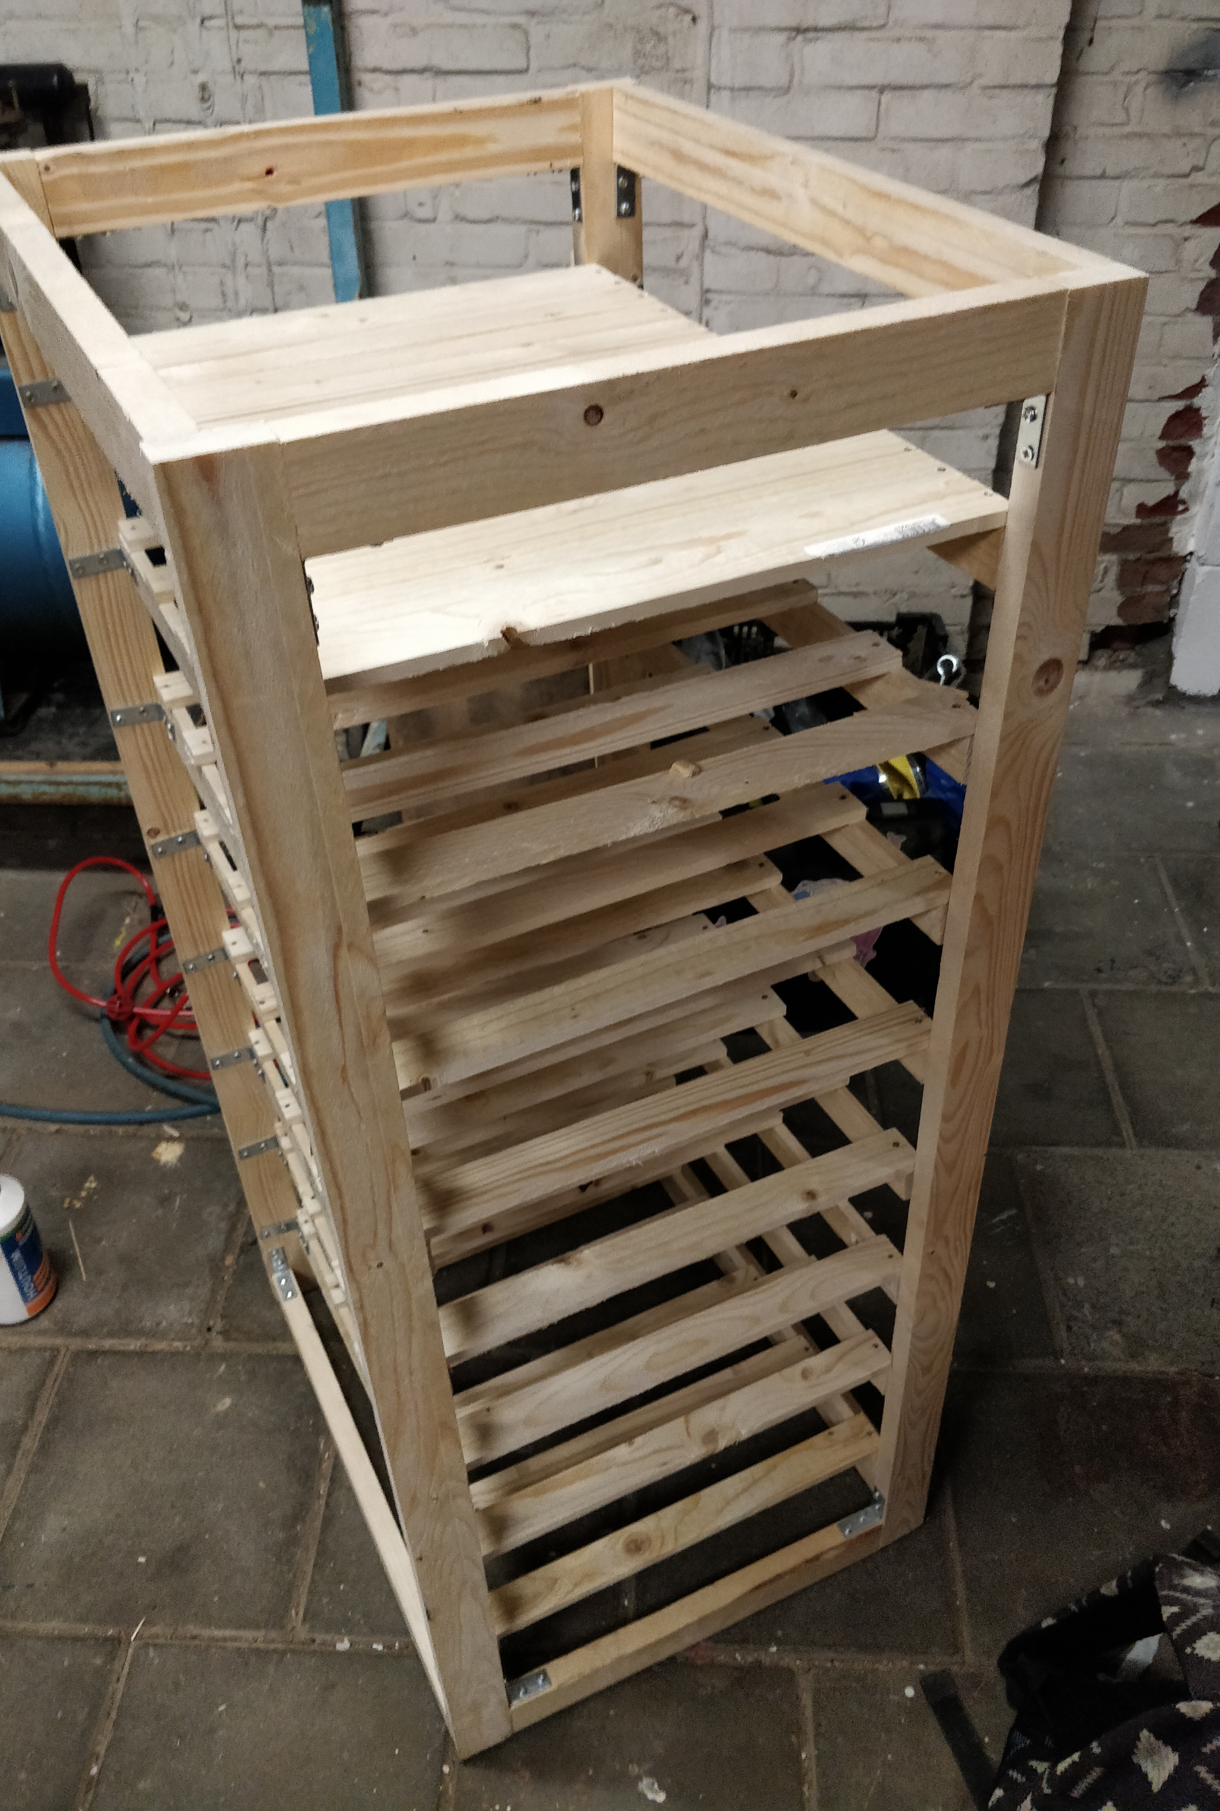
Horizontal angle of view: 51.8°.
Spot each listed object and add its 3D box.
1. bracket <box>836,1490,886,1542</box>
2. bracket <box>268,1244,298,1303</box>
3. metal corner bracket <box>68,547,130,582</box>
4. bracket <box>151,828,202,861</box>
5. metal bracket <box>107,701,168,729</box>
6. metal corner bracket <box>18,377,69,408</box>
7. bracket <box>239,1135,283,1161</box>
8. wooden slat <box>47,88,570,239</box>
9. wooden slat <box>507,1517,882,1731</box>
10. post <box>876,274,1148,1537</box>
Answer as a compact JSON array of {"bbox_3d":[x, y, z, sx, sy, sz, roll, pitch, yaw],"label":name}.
[{"bbox_3d":[0.255,0.616,1.275,0.041,0.036,0.017,-19,40,-21],"label":"bracket"},{"bbox_3d":[-0.365,0.412,1.402,0.015,0.041,0.040,-18,41,-16],"label":"bracket"},{"bbox_3d":[-0.406,-0.267,1.006,0.041,0.016,0.038,-19,40,-21],"label":"metal corner bracket"},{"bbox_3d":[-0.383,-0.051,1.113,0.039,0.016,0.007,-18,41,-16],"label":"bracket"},{"bbox_3d":[-0.402,-0.154,1.082,0.041,0.016,0.038,-19,40,-21],"label":"metal bracket"},{"bbox_3d":[-0.412,-0.375,0.932,0.041,0.016,0.038,-19,40,-21],"label":"metal corner bracket"},{"bbox_3d":[-0.379,0.280,1.378,0.041,0.016,0.038,-19,40,-21],"label":"bracket"},{"bbox_3d":[-0.203,-0.542,0.913,0.390,0.050,0.023,-18,41,-16],"label":"wooden slat"},{"bbox_3d":[0.083,0.669,1.187,0.390,0.050,0.023,-18,41,-16],"label":"wooden slat"},{"bbox_3d":[0.273,0.162,0.979,0.054,1.175,0.025,-19,37,-22],"label":"post"}]

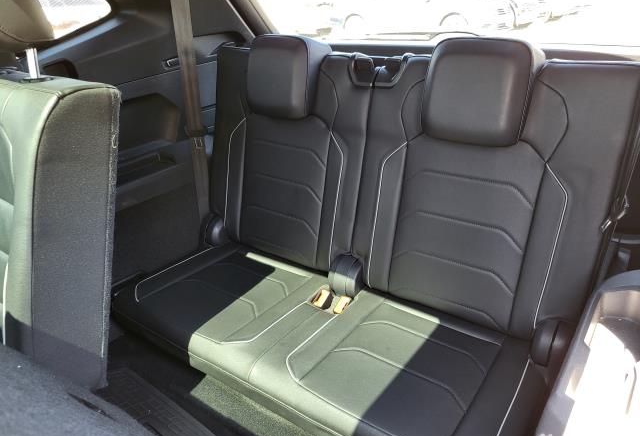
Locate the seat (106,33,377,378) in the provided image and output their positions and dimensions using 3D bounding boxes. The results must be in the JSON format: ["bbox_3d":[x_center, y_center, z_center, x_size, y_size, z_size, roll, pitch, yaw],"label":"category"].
[{"bbox_3d":[-0.194,-0.093,1.206,0.550,0.670,0.630,17,33,35],"label":"seat"}]

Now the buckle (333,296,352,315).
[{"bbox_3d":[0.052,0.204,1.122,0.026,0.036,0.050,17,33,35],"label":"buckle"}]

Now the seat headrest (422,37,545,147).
[{"bbox_3d":[0.319,-0.258,0.954,0.200,0.198,0.118,17,21,35],"label":"seat headrest"}]

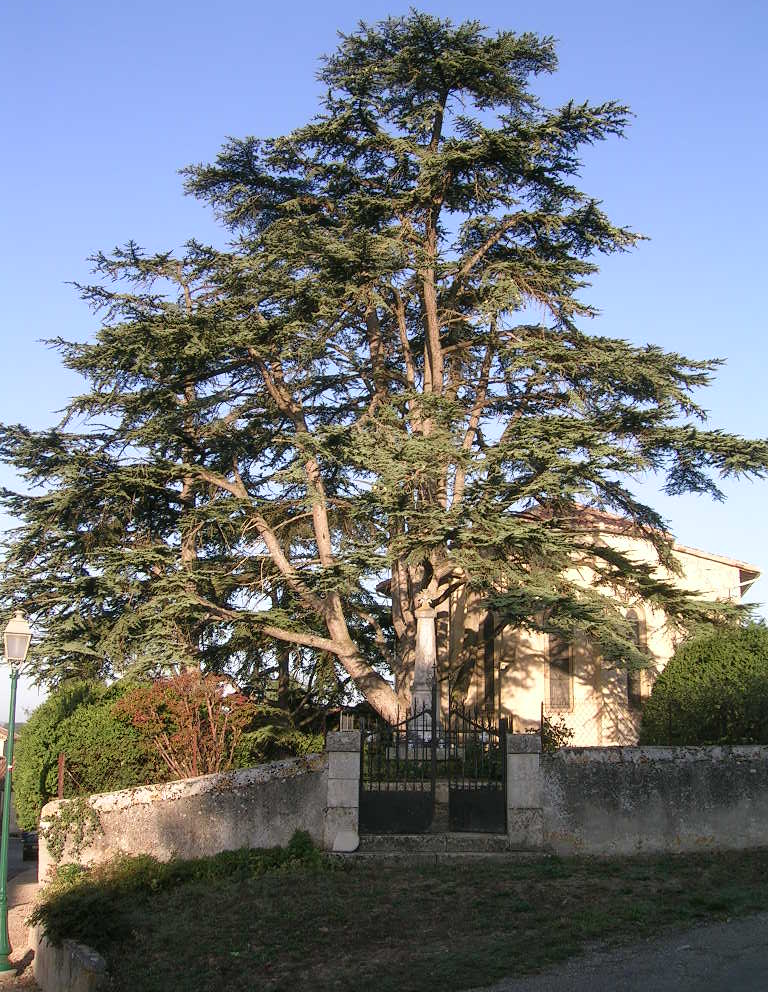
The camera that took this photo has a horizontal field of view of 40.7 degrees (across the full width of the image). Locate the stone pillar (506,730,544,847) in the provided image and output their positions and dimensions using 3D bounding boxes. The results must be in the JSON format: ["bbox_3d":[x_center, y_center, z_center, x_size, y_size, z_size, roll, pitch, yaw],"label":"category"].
[{"bbox_3d":[1.975,4.122,14.496,0.490,1.640,0.480,1,-12,-5],"label":"stone pillar"}]

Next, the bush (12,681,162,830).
[{"bbox_3d":[-4.542,4.076,16.402,2.350,2.400,2.300,0,-12,0],"label":"bush"}]

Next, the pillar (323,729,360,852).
[{"bbox_3d":[-0.572,4.094,14.419,0.500,1.660,0.480,1,-12,-5],"label":"pillar"}]

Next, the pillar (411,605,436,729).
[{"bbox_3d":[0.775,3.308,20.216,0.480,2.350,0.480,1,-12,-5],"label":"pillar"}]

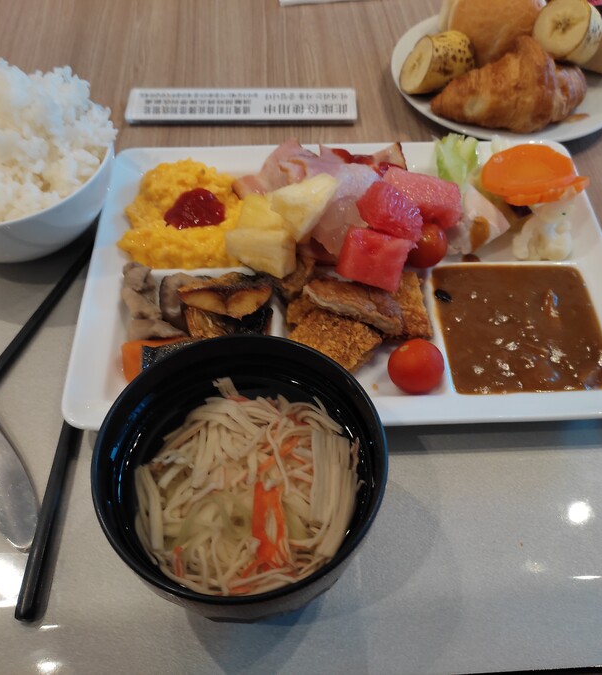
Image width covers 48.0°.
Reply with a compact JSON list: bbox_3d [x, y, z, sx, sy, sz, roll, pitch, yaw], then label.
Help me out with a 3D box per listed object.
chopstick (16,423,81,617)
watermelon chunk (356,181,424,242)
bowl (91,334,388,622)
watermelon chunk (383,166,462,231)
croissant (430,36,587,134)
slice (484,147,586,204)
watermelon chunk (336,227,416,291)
[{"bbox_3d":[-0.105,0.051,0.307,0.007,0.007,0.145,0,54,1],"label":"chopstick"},{"bbox_3d":[0.045,-0.063,0.341,0.032,0.023,0.023,29,59,20],"label":"watermelon chunk"},{"bbox_3d":[-0.021,0.060,0.263,0.102,0.068,0.102,0,54,0],"label":"bowl"},{"bbox_3d":[0.063,-0.071,0.349,0.039,0.025,0.026,15,55,11],"label":"watermelon chunk"},{"bbox_3d":[0.128,-0.155,0.418,0.096,0.050,0.062,-7,54,-5],"label":"croissant"},{"bbox_3d":[0.127,-0.088,0.369,0.056,0.017,0.044,0,54,0],"label":"slice"},{"bbox_3d":[0.035,-0.037,0.326,0.030,0.024,0.023,15,55,11],"label":"watermelon chunk"}]

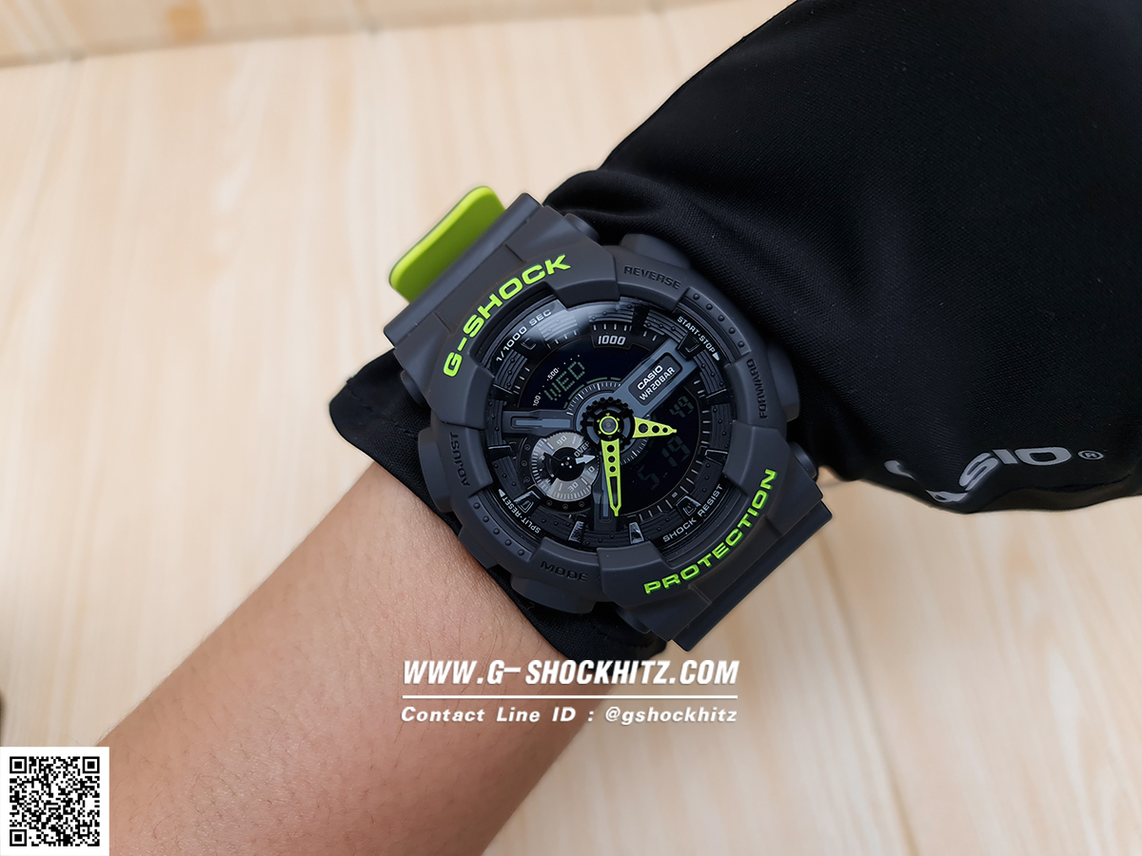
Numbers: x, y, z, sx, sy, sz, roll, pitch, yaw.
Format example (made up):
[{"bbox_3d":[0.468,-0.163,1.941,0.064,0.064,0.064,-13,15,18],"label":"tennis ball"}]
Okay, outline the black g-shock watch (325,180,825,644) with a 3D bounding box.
[{"bbox_3d":[0.004,-0.003,0.141,0.051,0.061,0.077,-43,89,1],"label":"black g-shock watch"}]

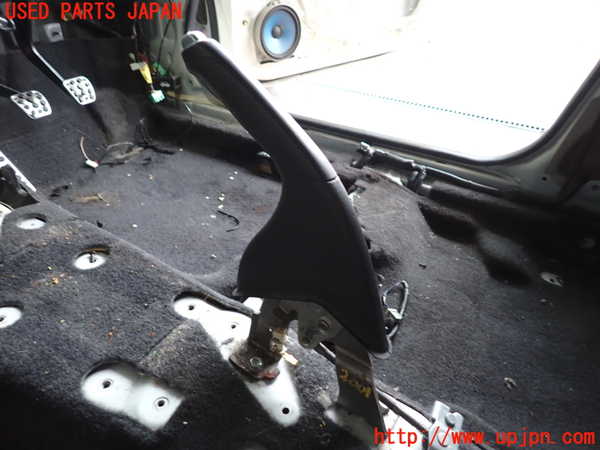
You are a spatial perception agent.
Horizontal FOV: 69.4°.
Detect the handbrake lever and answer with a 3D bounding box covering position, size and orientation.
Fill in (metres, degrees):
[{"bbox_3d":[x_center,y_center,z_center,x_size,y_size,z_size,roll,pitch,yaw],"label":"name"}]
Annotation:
[{"bbox_3d":[-0.001,0.039,0.495,0.280,0.460,0.075,22,39,31],"label":"handbrake lever"}]

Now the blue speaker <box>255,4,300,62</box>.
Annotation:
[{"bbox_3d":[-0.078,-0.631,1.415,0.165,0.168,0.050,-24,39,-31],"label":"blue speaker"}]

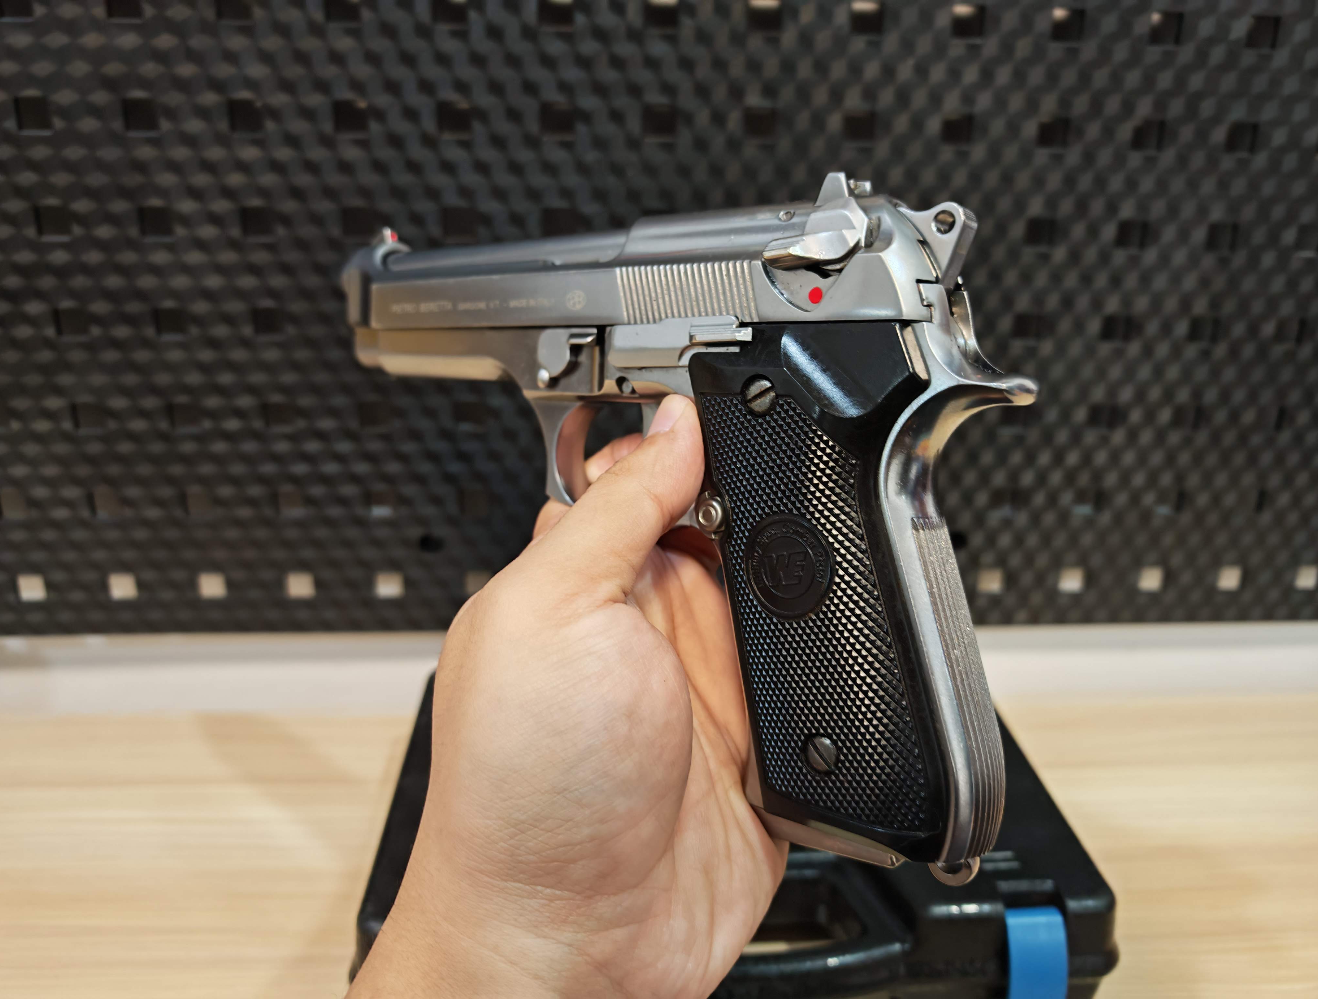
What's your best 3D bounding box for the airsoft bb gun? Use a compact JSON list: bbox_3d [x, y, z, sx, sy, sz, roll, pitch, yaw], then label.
[{"bbox_3d":[-0.011,-0.003,0.242,0.216,0.141,0.037,8,13,39],"label":"airsoft bb gun"}]

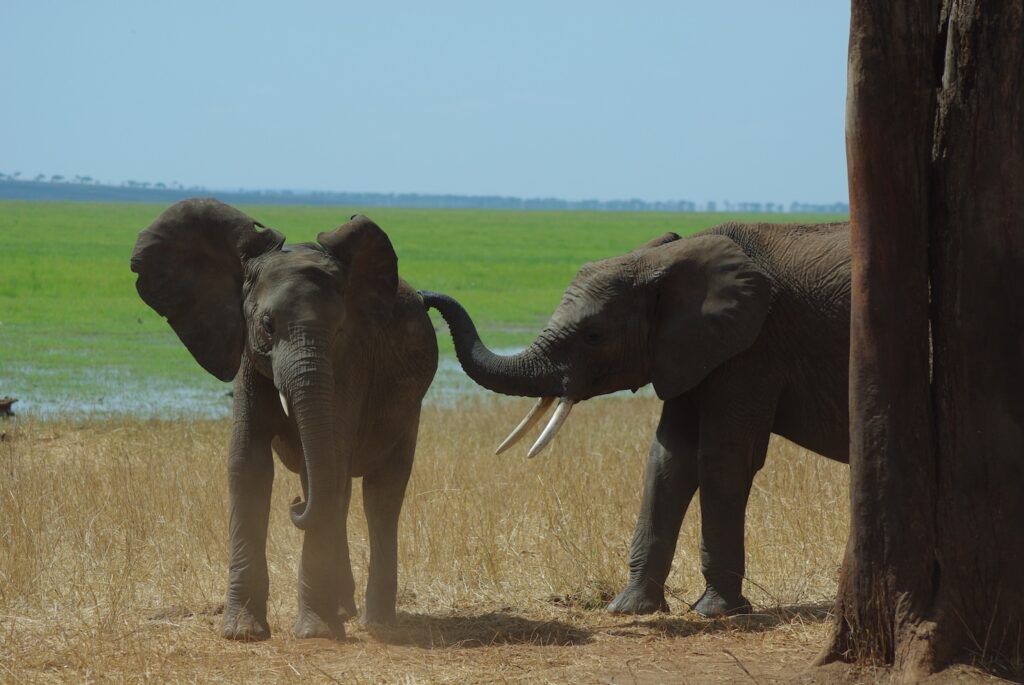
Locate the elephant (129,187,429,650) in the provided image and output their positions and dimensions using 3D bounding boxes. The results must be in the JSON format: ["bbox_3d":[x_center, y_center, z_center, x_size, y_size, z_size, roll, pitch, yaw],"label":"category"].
[{"bbox_3d":[-1.090,0.379,26.450,1.280,2.200,2.100,1,2,20],"label":"elephant"}]

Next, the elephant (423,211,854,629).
[{"bbox_3d":[1.200,0.397,28.050,3.400,2.150,1.120,0,2,-17],"label":"elephant"}]

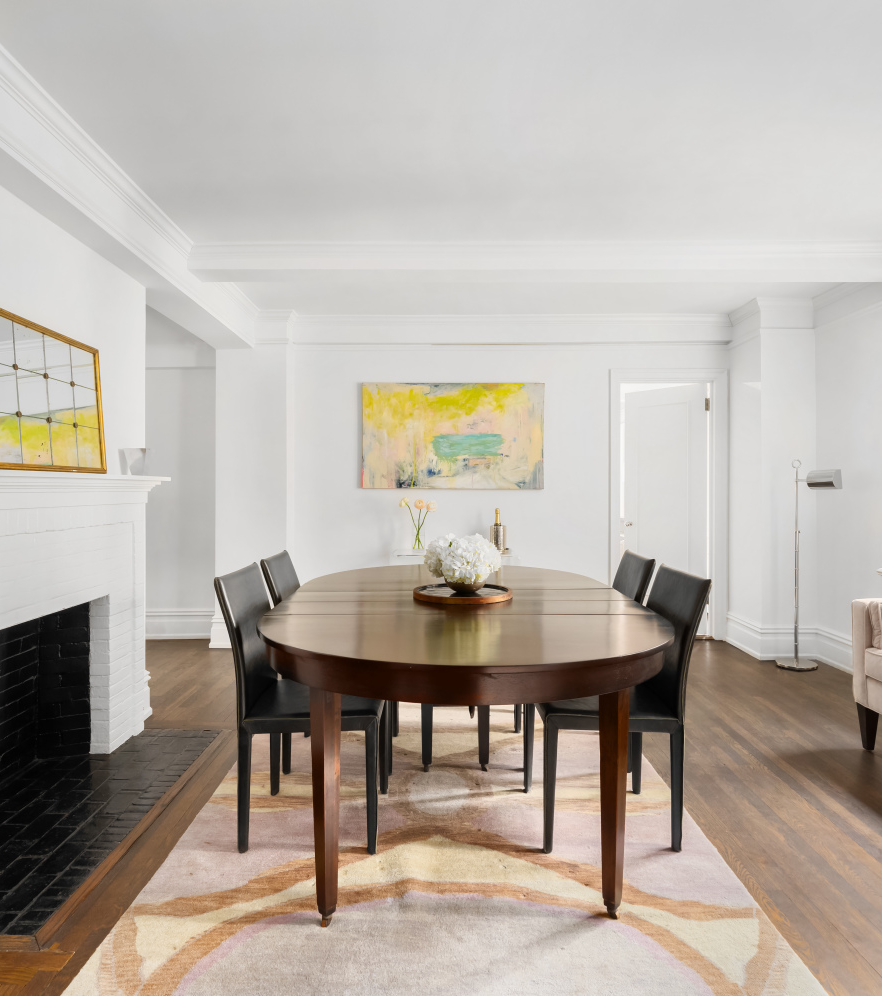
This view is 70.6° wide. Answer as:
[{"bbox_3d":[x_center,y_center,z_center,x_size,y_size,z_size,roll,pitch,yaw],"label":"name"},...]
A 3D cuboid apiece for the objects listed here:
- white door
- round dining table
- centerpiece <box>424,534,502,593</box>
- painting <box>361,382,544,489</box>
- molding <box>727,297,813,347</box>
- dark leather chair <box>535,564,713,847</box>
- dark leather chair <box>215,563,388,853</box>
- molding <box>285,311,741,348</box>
[{"bbox_3d":[1.915,0.110,5.350,0.710,2.060,0.045,1,1,45],"label":"white door"},{"bbox_3d":[0.065,0.786,2.615,1.410,0.765,2.150,0,1,-2],"label":"round dining table"},{"bbox_3d":[0.095,0.270,2.600,0.325,0.235,0.310,0,1,0],"label":"centerpiece"},{"bbox_3d":[0.093,-0.498,4.980,1.460,0.855,0.040,0,1,-1],"label":"painting"},{"bbox_3d":[2.467,-1.331,4.720,0.434,0.230,0.600,0,1,-1],"label":"molding"},{"bbox_3d":[0.615,0.712,2.270,0.565,0.905,0.440,0,1,1],"label":"dark leather chair"},{"bbox_3d":[-0.473,0.711,2.270,0.555,0.905,0.440,0,1,-1],"label":"dark leather chair"},{"bbox_3d":[0.543,-1.346,4.960,3.530,0.230,0.120,0,1,-1],"label":"molding"}]

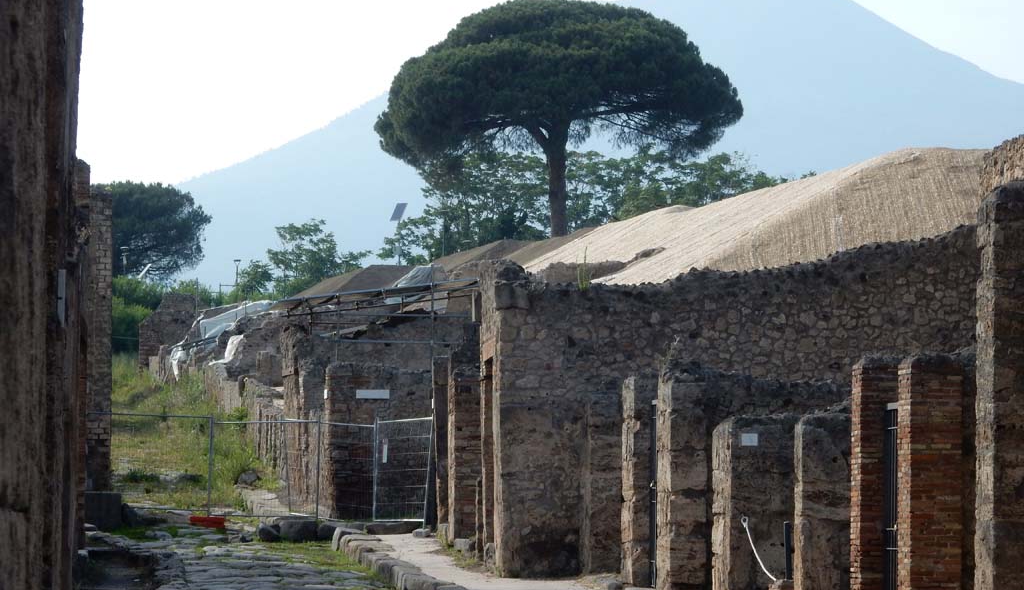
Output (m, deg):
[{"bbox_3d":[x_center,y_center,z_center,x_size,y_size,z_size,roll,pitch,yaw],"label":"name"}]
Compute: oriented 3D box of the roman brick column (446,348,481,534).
[{"bbox_3d":[-0.753,2.692,71.450,0.550,3.212,0.850,1,-3,-6],"label":"roman brick column"}]

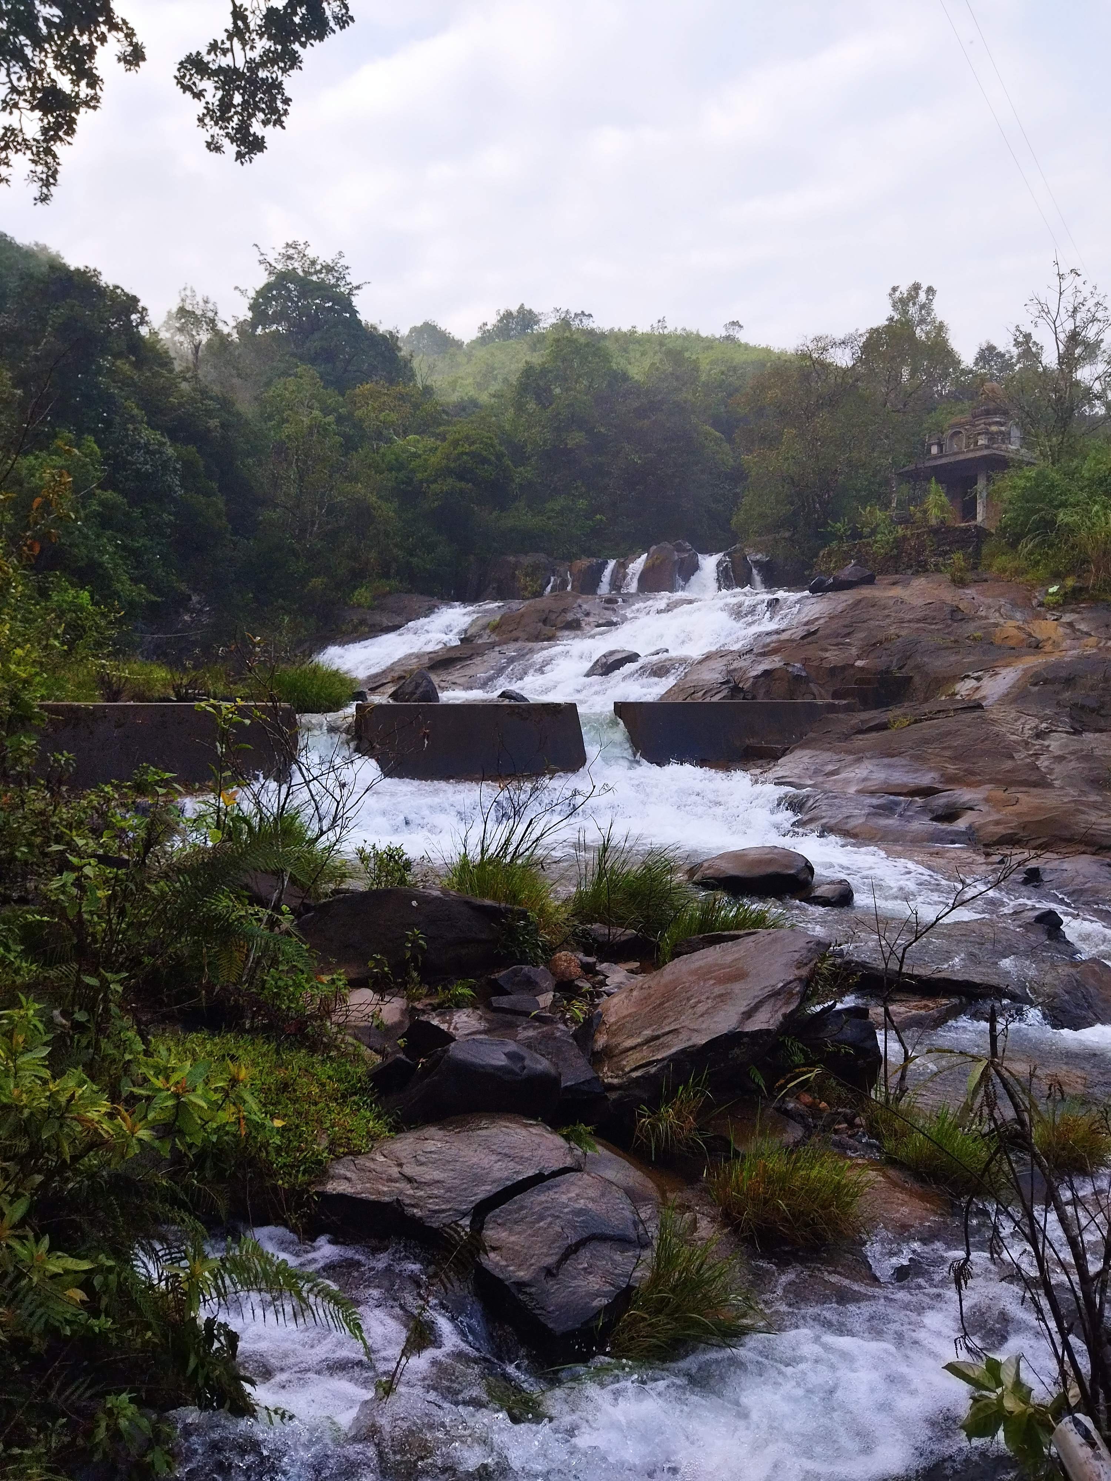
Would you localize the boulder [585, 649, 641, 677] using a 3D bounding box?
[{"bbox_3d":[1.363,-1.845,27.500,1.300,0.650,1.000,0,2,0],"label":"boulder"}]

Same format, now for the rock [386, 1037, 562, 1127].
[{"bbox_3d":[-0.413,1.737,5.850,0.870,0.400,0.600,0,2,-10],"label":"rock"}]

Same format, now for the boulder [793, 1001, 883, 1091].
[{"bbox_3d":[1.567,1.708,6.400,0.460,0.420,0.420,0,2,-11],"label":"boulder"}]

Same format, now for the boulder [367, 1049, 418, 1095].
[{"bbox_3d":[-0.837,1.713,5.950,0.260,0.200,0.250,-1,2,-15],"label":"boulder"}]

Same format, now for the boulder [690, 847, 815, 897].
[{"bbox_3d":[1.674,1.114,9.800,1.050,0.380,0.700,0,2,-6],"label":"boulder"}]

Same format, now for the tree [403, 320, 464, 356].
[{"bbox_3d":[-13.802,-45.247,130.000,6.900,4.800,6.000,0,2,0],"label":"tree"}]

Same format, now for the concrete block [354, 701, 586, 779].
[{"bbox_3d":[-1.694,-0.011,22.700,4.700,1.500,0.650,-1,2,-27],"label":"concrete block"}]

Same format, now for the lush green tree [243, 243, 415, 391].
[{"bbox_3d":[-14.836,-26.330,75.000,11.000,13.000,11.000,0,2,0],"label":"lush green tree"}]

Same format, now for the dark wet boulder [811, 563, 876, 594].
[{"bbox_3d":[10.205,-5.749,41.000,2.250,1.150,1.500,0,2,0],"label":"dark wet boulder"}]

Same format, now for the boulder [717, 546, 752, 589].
[{"bbox_3d":[6.964,-6.738,45.000,1.350,1.700,1.300,0,2,0],"label":"boulder"}]

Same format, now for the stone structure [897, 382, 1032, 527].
[{"bbox_3d":[16.744,-11.341,46.500,4.300,6.000,4.300,-2,3,-37],"label":"stone structure"}]

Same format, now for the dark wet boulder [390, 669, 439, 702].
[{"bbox_3d":[-2.552,-0.948,20.800,0.900,0.720,0.750,0,2,0],"label":"dark wet boulder"}]

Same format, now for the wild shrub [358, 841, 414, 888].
[{"bbox_3d":[-1.321,0.978,9.000,0.440,0.420,0.420,0,2,0],"label":"wild shrub"}]

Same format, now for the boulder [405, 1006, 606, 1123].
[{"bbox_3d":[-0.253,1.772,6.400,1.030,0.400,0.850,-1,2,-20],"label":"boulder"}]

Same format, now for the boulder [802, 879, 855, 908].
[{"bbox_3d":[2.582,1.447,10.900,0.460,0.250,0.380,0,2,0],"label":"boulder"}]

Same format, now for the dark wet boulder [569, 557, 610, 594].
[{"bbox_3d":[1.307,-6.423,45.000,1.600,1.450,1.300,0,2,0],"label":"dark wet boulder"}]

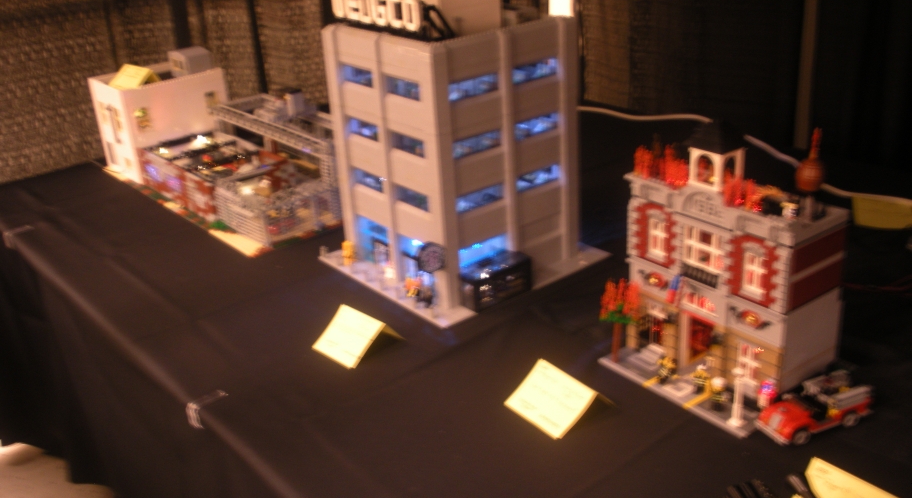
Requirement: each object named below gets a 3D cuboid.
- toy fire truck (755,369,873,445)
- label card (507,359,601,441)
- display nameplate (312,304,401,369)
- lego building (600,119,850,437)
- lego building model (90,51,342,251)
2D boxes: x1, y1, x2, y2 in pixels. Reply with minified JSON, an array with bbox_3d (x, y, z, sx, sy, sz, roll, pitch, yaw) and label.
[{"bbox_3d":[0.452,0.196,1.194,0.139,0.058,0.058,-14,26,-22],"label":"toy fire truck"},{"bbox_3d":[0.146,0.189,1.274,0.122,0.043,0.109,-19,28,-31],"label":"label card"},{"bbox_3d":[-0.145,0.125,1.458,0.122,0.046,0.101,-24,31,-38],"label":"display nameplate"},{"bbox_3d":[0.375,-0.003,1.278,0.256,0.363,0.260,-20,28,-32],"label":"lego building"},{"bbox_3d":[-0.496,-0.272,2.134,0.375,0.268,0.770,-21,29,-35],"label":"lego building model"}]

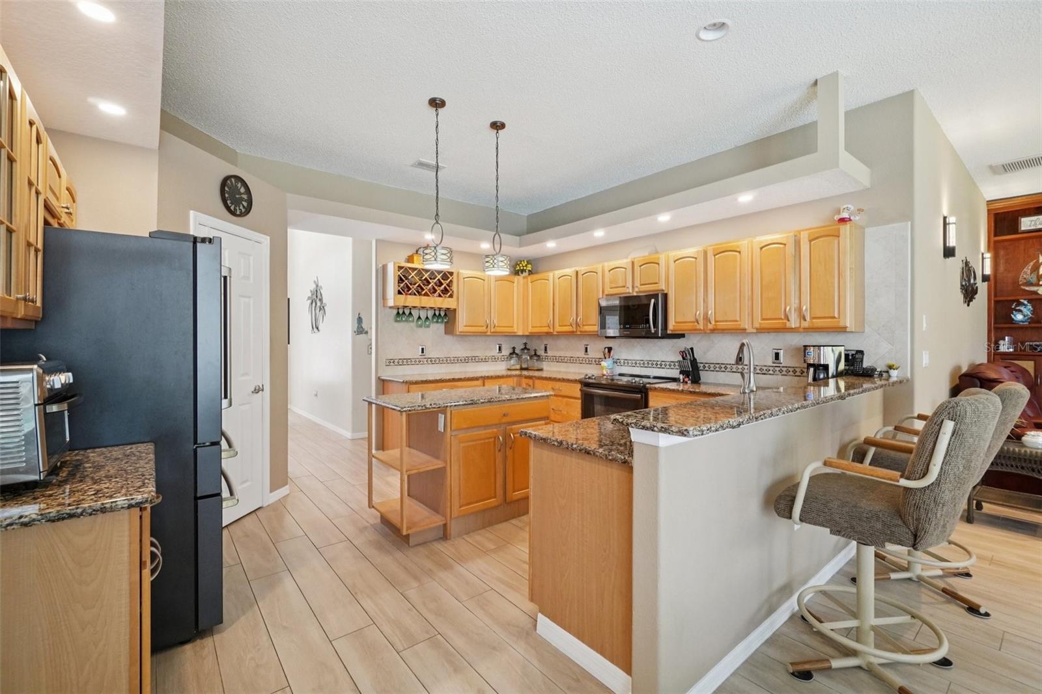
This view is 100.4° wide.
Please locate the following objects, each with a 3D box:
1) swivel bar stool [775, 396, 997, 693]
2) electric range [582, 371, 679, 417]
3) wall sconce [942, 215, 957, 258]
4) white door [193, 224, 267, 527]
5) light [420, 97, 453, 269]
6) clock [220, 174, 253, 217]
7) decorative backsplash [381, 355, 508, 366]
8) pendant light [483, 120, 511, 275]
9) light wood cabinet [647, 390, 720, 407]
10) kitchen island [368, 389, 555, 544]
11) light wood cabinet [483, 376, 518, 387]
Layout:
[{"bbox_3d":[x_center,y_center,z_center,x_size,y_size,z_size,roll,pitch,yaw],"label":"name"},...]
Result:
[{"bbox_3d":[1.375,0.718,1.647,0.580,1.120,0.640,-1,1,-36],"label":"swivel bar stool"},{"bbox_3d":[1.072,0.763,4.242,0.680,0.930,0.770,-1,1,-39],"label":"electric range"},{"bbox_3d":[3.516,-0.904,3.560,0.120,0.345,0.085,-1,1,-39],"label":"wall sconce"},{"bbox_3d":[-2.015,0.211,3.067,0.070,2.080,0.670,0,1,6],"label":"white door"},{"bbox_3d":[-0.591,-1.148,3.065,0.212,1.165,0.212,0,1,0],"label":"light"},{"bbox_3d":[-1.986,-1.065,3.075,0.050,0.310,0.310,0,1,6],"label":"clock"},{"bbox_3d":[-0.739,0.165,5.160,1.800,0.080,0.020,-1,1,-39],"label":"decorative backsplash"},{"bbox_3d":[-0.185,-1.155,3.393,0.205,1.165,0.205,0,1,0],"label":"pendant light"},{"bbox_3d":[1.534,0.789,3.670,0.600,0.870,0.720,-1,1,-39],"label":"light wood cabinet"},{"bbox_3d":[-0.409,0.795,3.116,1.220,0.910,0.620,-1,1,-39],"label":"kitchen island"},{"bbox_3d":[-0.410,0.763,5.053,0.480,0.860,0.600,-1,1,-39],"label":"light wood cabinet"}]

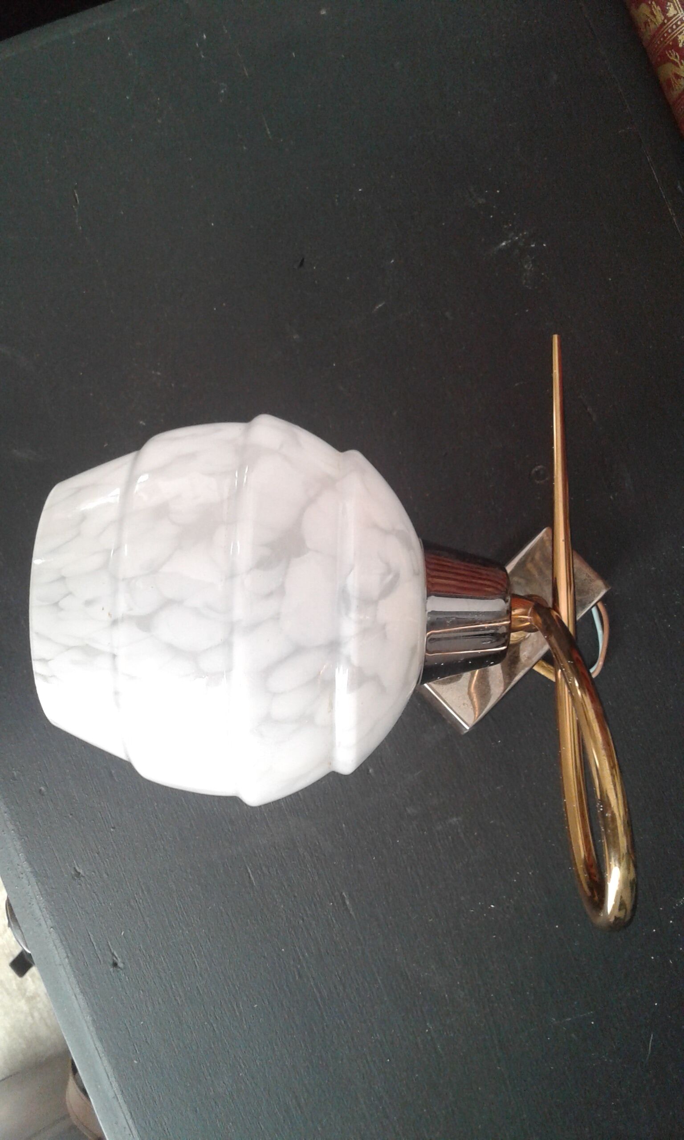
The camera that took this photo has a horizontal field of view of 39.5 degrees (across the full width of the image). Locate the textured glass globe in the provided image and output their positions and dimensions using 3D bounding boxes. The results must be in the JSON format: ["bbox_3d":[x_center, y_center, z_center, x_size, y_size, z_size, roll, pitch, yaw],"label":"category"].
[{"bbox_3d":[-0.034,0.013,0.317,0.118,0.127,0.127,2,87,-2],"label":"textured glass globe"}]

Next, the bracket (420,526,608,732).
[{"bbox_3d":[0.065,0.022,0.378,0.080,0.012,0.036,-44,91,-5],"label":"bracket"}]

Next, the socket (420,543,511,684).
[{"bbox_3d":[0.039,0.015,0.320,0.029,0.050,0.050,2,87,-2],"label":"socket"}]

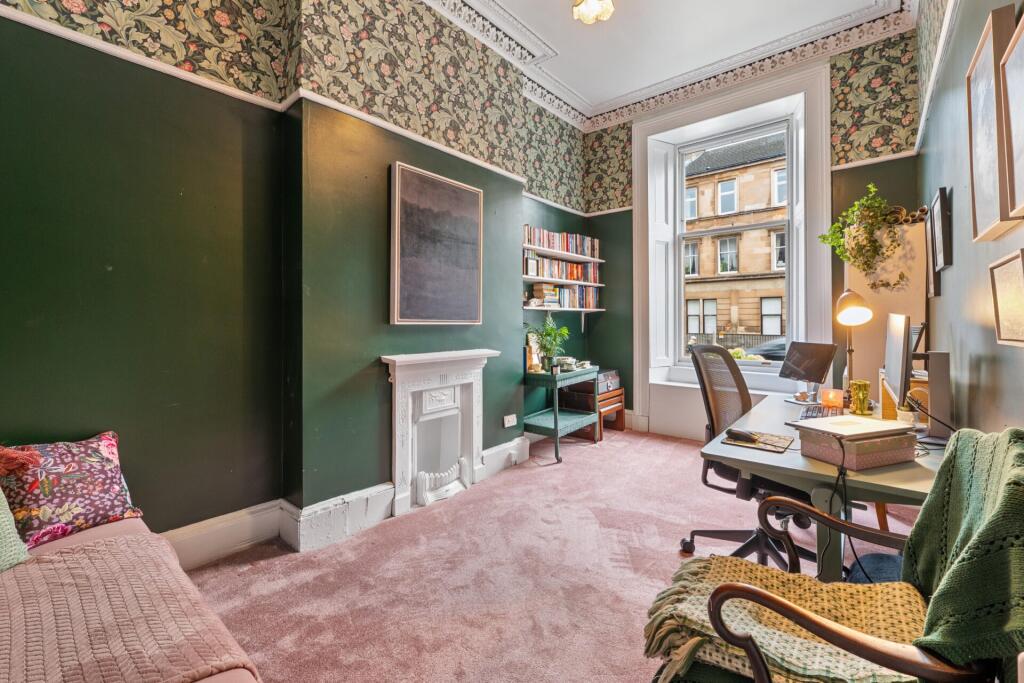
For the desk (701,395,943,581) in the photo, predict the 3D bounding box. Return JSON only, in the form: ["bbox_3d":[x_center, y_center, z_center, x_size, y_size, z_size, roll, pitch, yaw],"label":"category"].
[{"bbox_3d":[1.327,0.725,1.634,0.660,0.735,1.400,1,2,42],"label":"desk"}]

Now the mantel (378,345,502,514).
[{"bbox_3d":[-0.419,0.560,2.654,0.160,0.967,0.890,1,2,42],"label":"mantel"}]

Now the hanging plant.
[{"bbox_3d":[2.015,-0.585,2.220,0.430,0.540,0.340,1,2,42],"label":"hanging plant"}]

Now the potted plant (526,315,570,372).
[{"bbox_3d":[0.322,0.000,3.510,0.340,0.490,0.360,0,1,0],"label":"potted plant"}]

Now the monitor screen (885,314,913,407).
[{"bbox_3d":[1.486,0.046,1.549,0.040,0.325,0.580,5,5,42],"label":"monitor screen"}]

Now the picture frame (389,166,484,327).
[{"bbox_3d":[-0.473,-0.613,2.670,0.050,0.985,0.705,1,2,42],"label":"picture frame"}]

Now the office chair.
[{"bbox_3d":[1.172,0.555,1.906,0.650,1.050,0.650,-1,2,-37],"label":"office chair"}]

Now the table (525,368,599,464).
[{"bbox_3d":[0.471,0.627,3.723,0.380,0.730,0.680,1,2,42],"label":"table"}]

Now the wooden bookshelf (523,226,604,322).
[{"bbox_3d":[0.483,-0.618,3.875,0.210,0.800,1.250,1,2,42],"label":"wooden bookshelf"}]

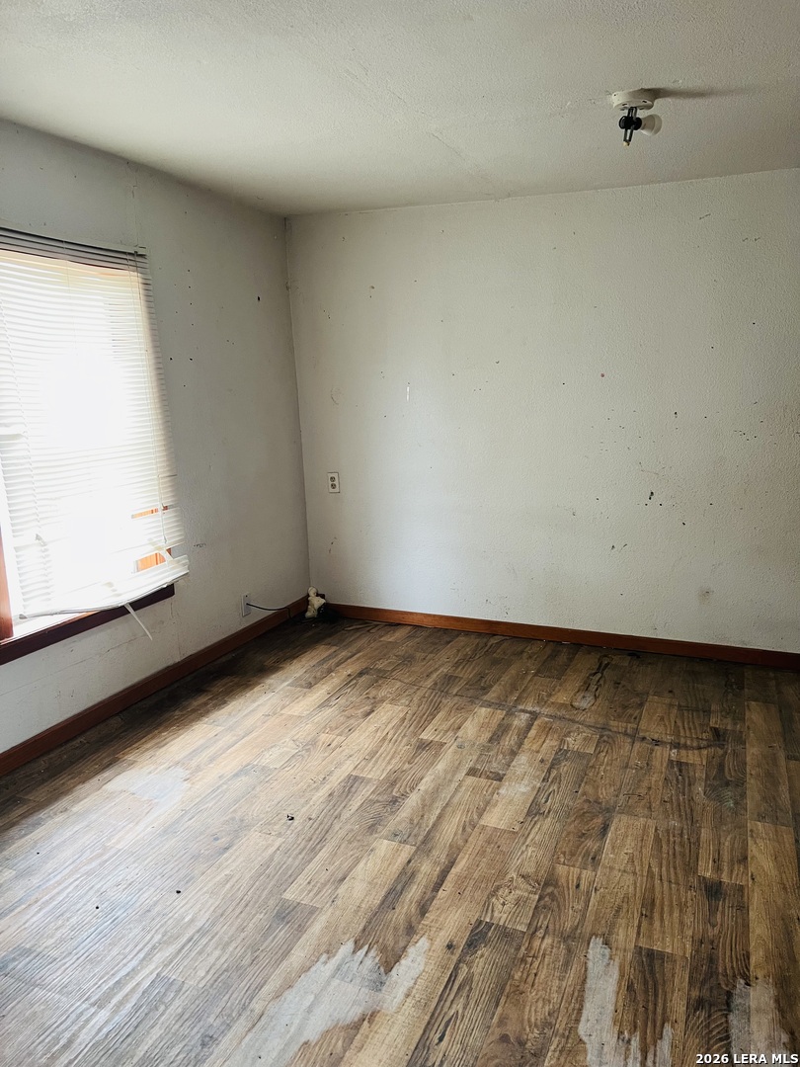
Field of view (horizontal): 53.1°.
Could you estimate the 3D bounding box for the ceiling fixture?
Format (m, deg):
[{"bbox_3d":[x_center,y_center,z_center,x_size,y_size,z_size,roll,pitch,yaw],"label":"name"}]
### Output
[{"bbox_3d":[0.712,-1.244,2.402,0.150,0.140,0.122,-1,11,0],"label":"ceiling fixture"}]

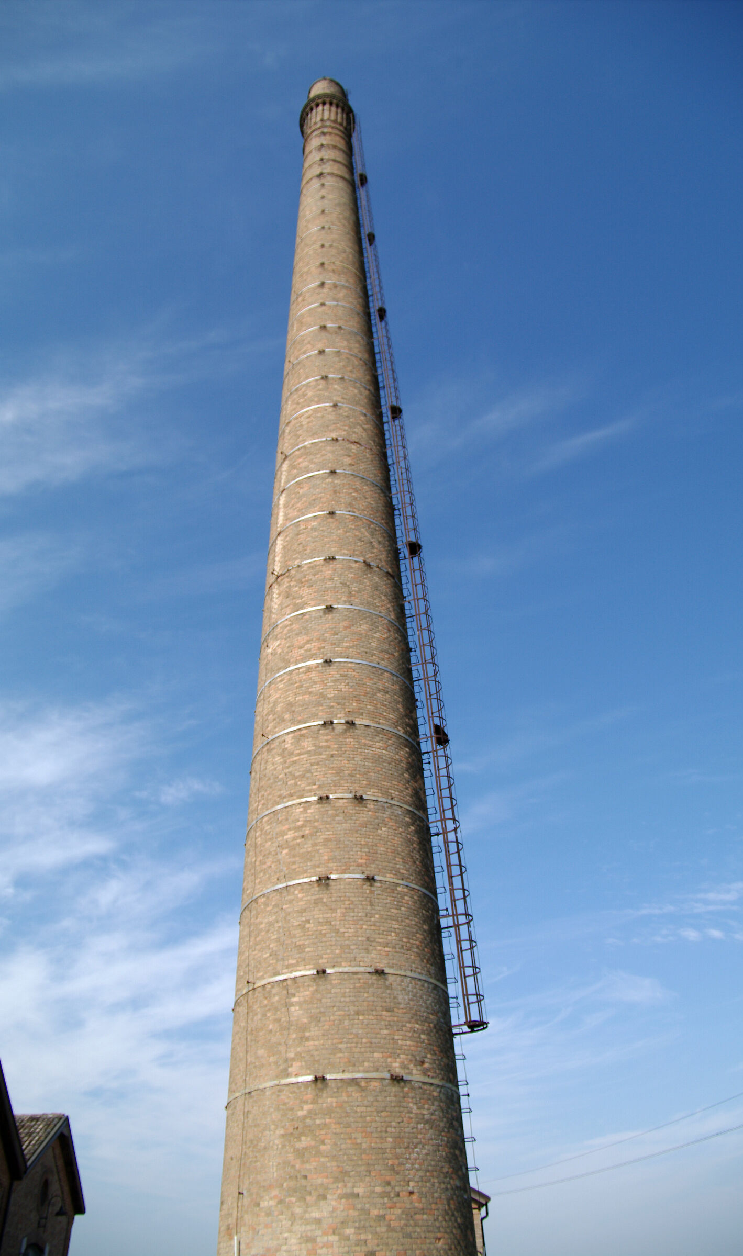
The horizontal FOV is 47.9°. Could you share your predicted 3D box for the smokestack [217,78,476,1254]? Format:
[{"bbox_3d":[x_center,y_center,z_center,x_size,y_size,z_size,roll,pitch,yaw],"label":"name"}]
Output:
[{"bbox_3d":[-1.320,-7.930,27.060,4.010,50.100,4.010,-1,-40,-2],"label":"smokestack"}]

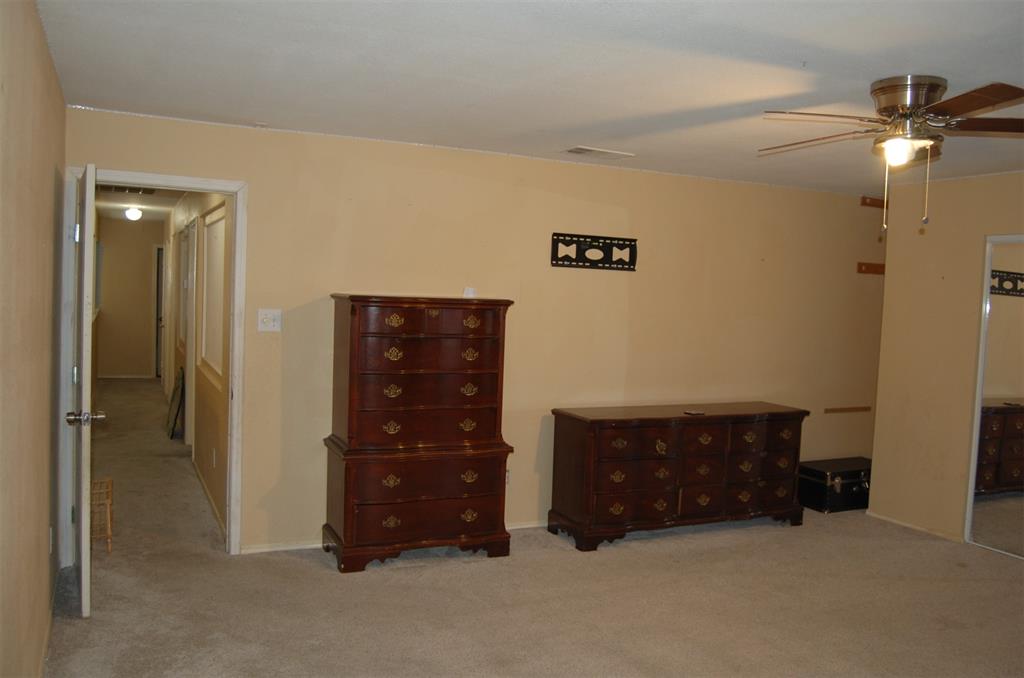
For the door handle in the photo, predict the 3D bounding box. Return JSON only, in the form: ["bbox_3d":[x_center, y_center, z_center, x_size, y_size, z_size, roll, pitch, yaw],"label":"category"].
[{"bbox_3d":[-1.930,0.359,3.600,0.160,0.058,0.060,0,3,-31],"label":"door handle"}]

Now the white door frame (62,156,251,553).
[{"bbox_3d":[-1.952,0.166,4.371,0.890,2.110,0.140,1,3,-25],"label":"white door frame"}]

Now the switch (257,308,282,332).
[{"bbox_3d":[-1.382,-0.105,4.543,0.122,0.122,0.022,1,3,-25],"label":"switch"}]

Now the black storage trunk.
[{"bbox_3d":[2.627,1.143,6.252,0.750,0.325,0.370,1,3,-25],"label":"black storage trunk"}]

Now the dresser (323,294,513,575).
[{"bbox_3d":[-0.539,0.516,4.671,0.993,1.500,0.469,1,3,-24],"label":"dresser"}]

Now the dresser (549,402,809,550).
[{"bbox_3d":[1.155,0.891,5.400,1.791,0.800,0.464,1,3,-25],"label":"dresser"}]

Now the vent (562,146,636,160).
[{"bbox_3d":[0.555,-1.139,4.928,0.420,0.020,0.200,1,3,-25],"label":"vent"}]

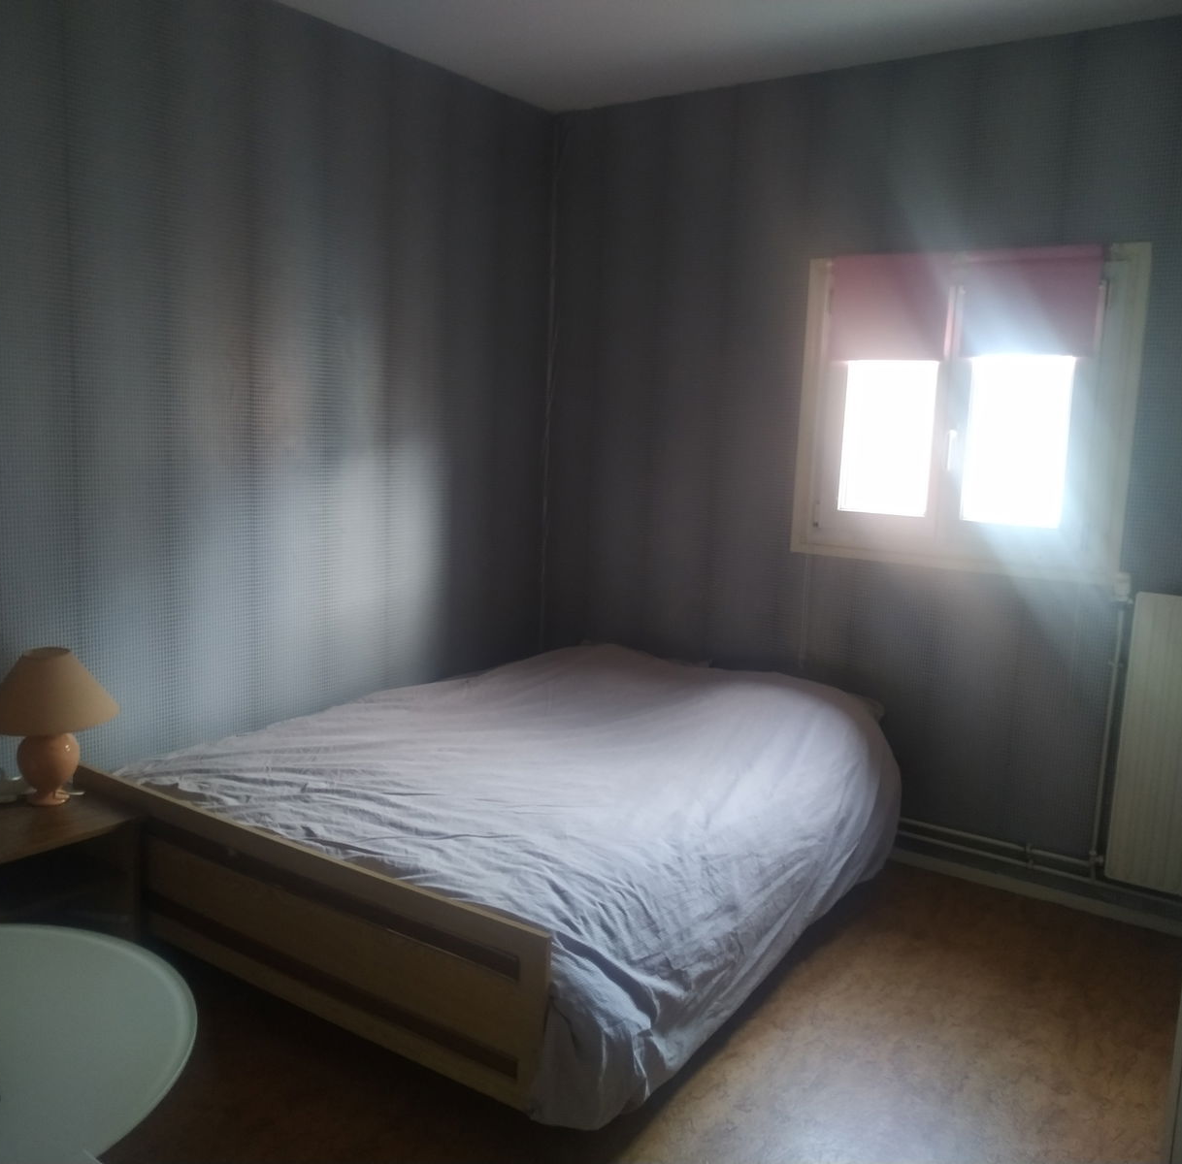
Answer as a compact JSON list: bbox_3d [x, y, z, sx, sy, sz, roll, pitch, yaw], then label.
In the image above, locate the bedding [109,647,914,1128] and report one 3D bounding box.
[{"bbox_3d":[-0.094,0.546,2.938,1.560,0.390,1.860,7,10,34],"label":"bedding"}]

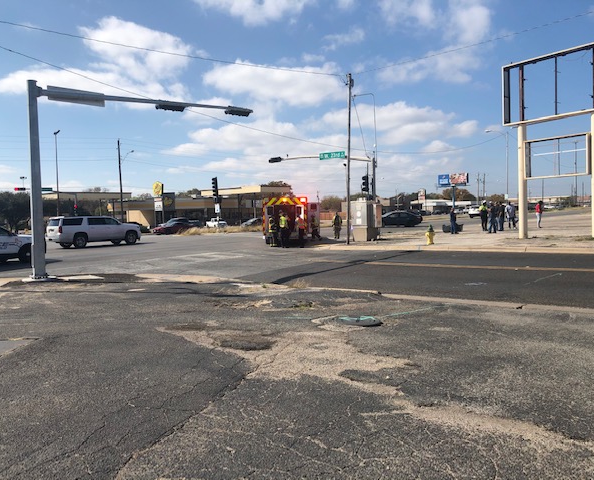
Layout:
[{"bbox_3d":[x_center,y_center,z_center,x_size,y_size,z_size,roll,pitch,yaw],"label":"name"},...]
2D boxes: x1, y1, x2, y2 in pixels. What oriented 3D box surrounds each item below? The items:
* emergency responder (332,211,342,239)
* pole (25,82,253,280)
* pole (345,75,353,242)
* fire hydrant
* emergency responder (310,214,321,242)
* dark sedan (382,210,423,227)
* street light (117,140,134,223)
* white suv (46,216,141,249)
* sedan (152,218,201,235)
[{"bbox_3d":[2.686,-0.959,35.200,0.680,1.800,0.450,-1,2,9],"label":"emergency responder"},{"bbox_3d":[-4.900,-2.050,18.100,8.100,6.050,0.600,-3,3,-40],"label":"pole"},{"bbox_3d":[2.581,-4.000,25.500,0.360,8.500,0.340,0,2,31],"label":"pole"},{"bbox_3d":[6.112,-0.243,23.700,0.450,0.900,0.420,0,2,27],"label":"fire hydrant"},{"bbox_3d":[1.242,-0.813,34.200,0.750,1.740,0.550,-2,2,-13],"label":"emergency responder"},{"bbox_3d":[8.400,-1.800,45.000,4.850,1.460,1.840,-2,2,-23],"label":"dark sedan"},{"bbox_3d":[-17.896,-5.527,54.500,1.900,10.100,0.500,0,2,31],"label":"street light"},{"bbox_3d":[-12.600,-0.500,32.500,2.050,1.890,5.650,1,3,42],"label":"white suv"},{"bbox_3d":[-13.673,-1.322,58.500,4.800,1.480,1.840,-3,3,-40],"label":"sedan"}]

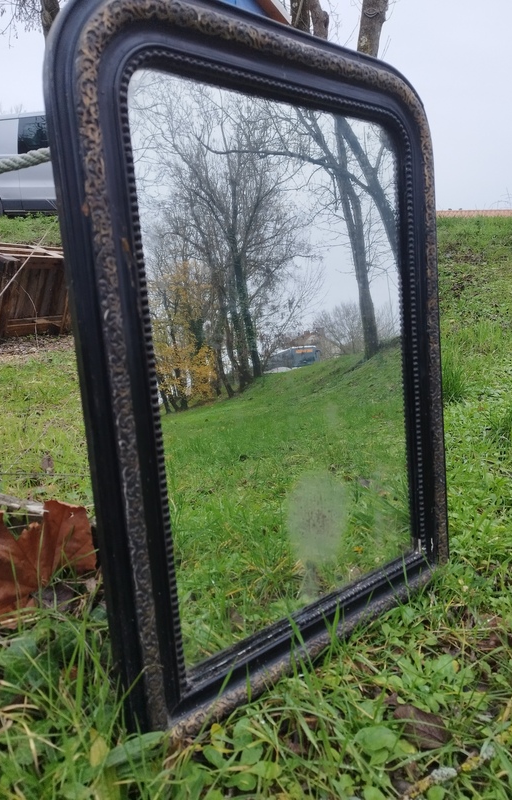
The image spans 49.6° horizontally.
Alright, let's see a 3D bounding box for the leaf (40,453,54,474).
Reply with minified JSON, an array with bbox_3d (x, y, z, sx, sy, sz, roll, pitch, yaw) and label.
[{"bbox_3d":[-0.564,0.172,1.500,0.038,0.016,0.065,6,51,-9],"label":"leaf"}]

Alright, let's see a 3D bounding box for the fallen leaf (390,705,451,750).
[{"bbox_3d":[0.196,0.385,0.650,0.075,0.015,0.052,17,26,34],"label":"fallen leaf"}]

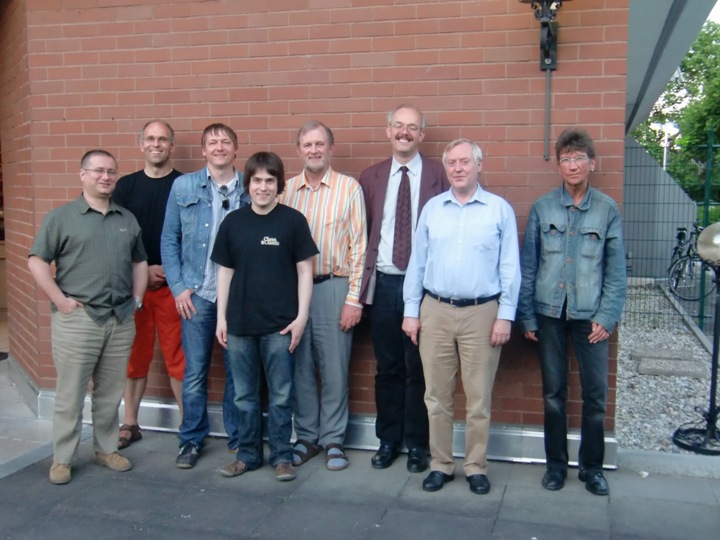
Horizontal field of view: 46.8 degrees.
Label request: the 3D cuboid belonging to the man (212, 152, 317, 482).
[{"bbox_3d":[-0.499,0.236,4.393,0.545,1.699,0.340,0,5,-3],"label":"man"}]

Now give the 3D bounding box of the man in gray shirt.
[{"bbox_3d":[-1.432,0.227,4.393,0.580,1.708,0.400,-2,5,-30],"label":"man in gray shirt"}]

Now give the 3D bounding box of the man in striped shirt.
[{"bbox_3d":[-0.217,0.134,4.566,0.510,1.877,0.340,1,5,10],"label":"man in striped shirt"}]

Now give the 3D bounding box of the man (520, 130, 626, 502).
[{"bbox_3d":[1.079,0.200,4.229,0.545,1.810,0.330,1,5,15],"label":"man"}]

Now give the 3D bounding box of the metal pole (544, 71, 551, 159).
[{"bbox_3d":[1.000,-0.824,4.428,0.022,0.479,0.022,2,5,15],"label":"metal pole"}]

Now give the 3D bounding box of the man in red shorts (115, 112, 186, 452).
[{"bbox_3d":[-1.239,0.079,4.963,0.500,1.914,0.340,-1,5,-12],"label":"man in red shorts"}]

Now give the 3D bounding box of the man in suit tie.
[{"bbox_3d":[0.244,0.094,4.542,0.510,1.964,0.330,1,5,10],"label":"man in suit tie"}]

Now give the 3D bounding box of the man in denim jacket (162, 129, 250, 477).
[{"bbox_3d":[-0.854,0.126,4.655,0.530,1.872,0.380,-2,5,-24],"label":"man in denim jacket"}]

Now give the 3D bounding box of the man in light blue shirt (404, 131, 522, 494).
[{"bbox_3d":[0.516,0.224,4.221,0.580,1.760,0.340,2,5,16],"label":"man in light blue shirt"}]

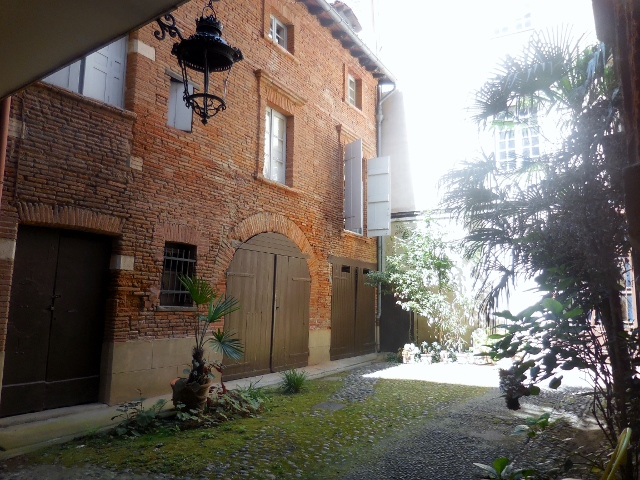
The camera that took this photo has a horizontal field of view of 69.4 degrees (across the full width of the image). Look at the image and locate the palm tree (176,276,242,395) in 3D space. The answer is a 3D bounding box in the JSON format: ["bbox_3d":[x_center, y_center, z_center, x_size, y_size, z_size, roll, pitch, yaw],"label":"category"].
[{"bbox_3d":[-1.692,1.421,6.950,0.930,1.650,0.850,2,-7,0],"label":"palm tree"}]

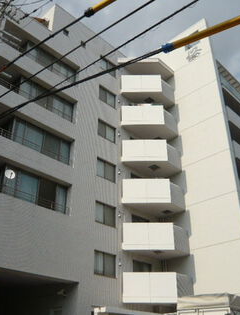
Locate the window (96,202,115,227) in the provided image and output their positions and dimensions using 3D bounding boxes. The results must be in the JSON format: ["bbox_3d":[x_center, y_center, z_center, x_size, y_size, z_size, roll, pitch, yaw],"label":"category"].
[{"bbox_3d":[-0.818,3.297,19.526,0.120,1.200,1.650,-25,-38,38],"label":"window"}]

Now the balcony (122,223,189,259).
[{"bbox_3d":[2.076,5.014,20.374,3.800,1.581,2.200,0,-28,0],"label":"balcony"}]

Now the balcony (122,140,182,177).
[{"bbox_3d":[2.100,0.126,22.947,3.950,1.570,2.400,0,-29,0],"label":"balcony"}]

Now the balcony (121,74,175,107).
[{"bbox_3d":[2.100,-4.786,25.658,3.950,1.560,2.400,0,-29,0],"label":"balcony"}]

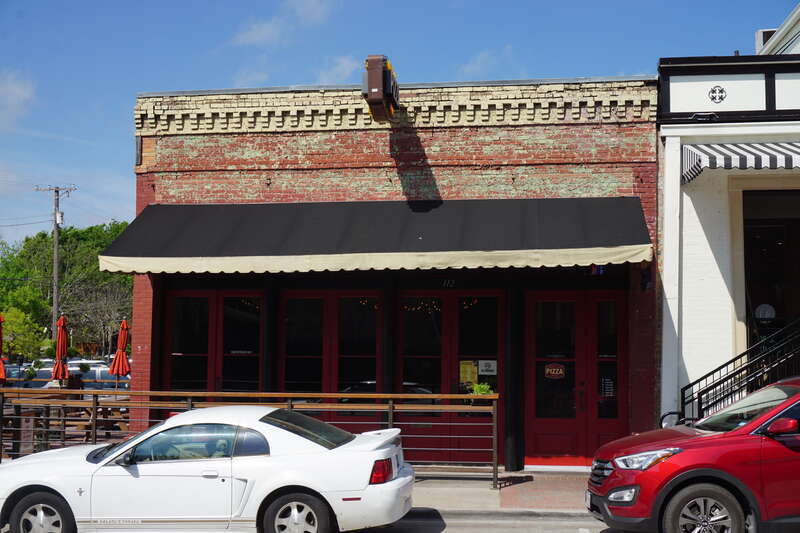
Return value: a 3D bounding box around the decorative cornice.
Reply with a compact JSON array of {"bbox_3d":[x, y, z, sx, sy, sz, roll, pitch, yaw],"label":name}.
[{"bbox_3d":[-0.180,-2.309,13.915,7.620,0.660,0.280,0,-4,7],"label":"decorative cornice"}]

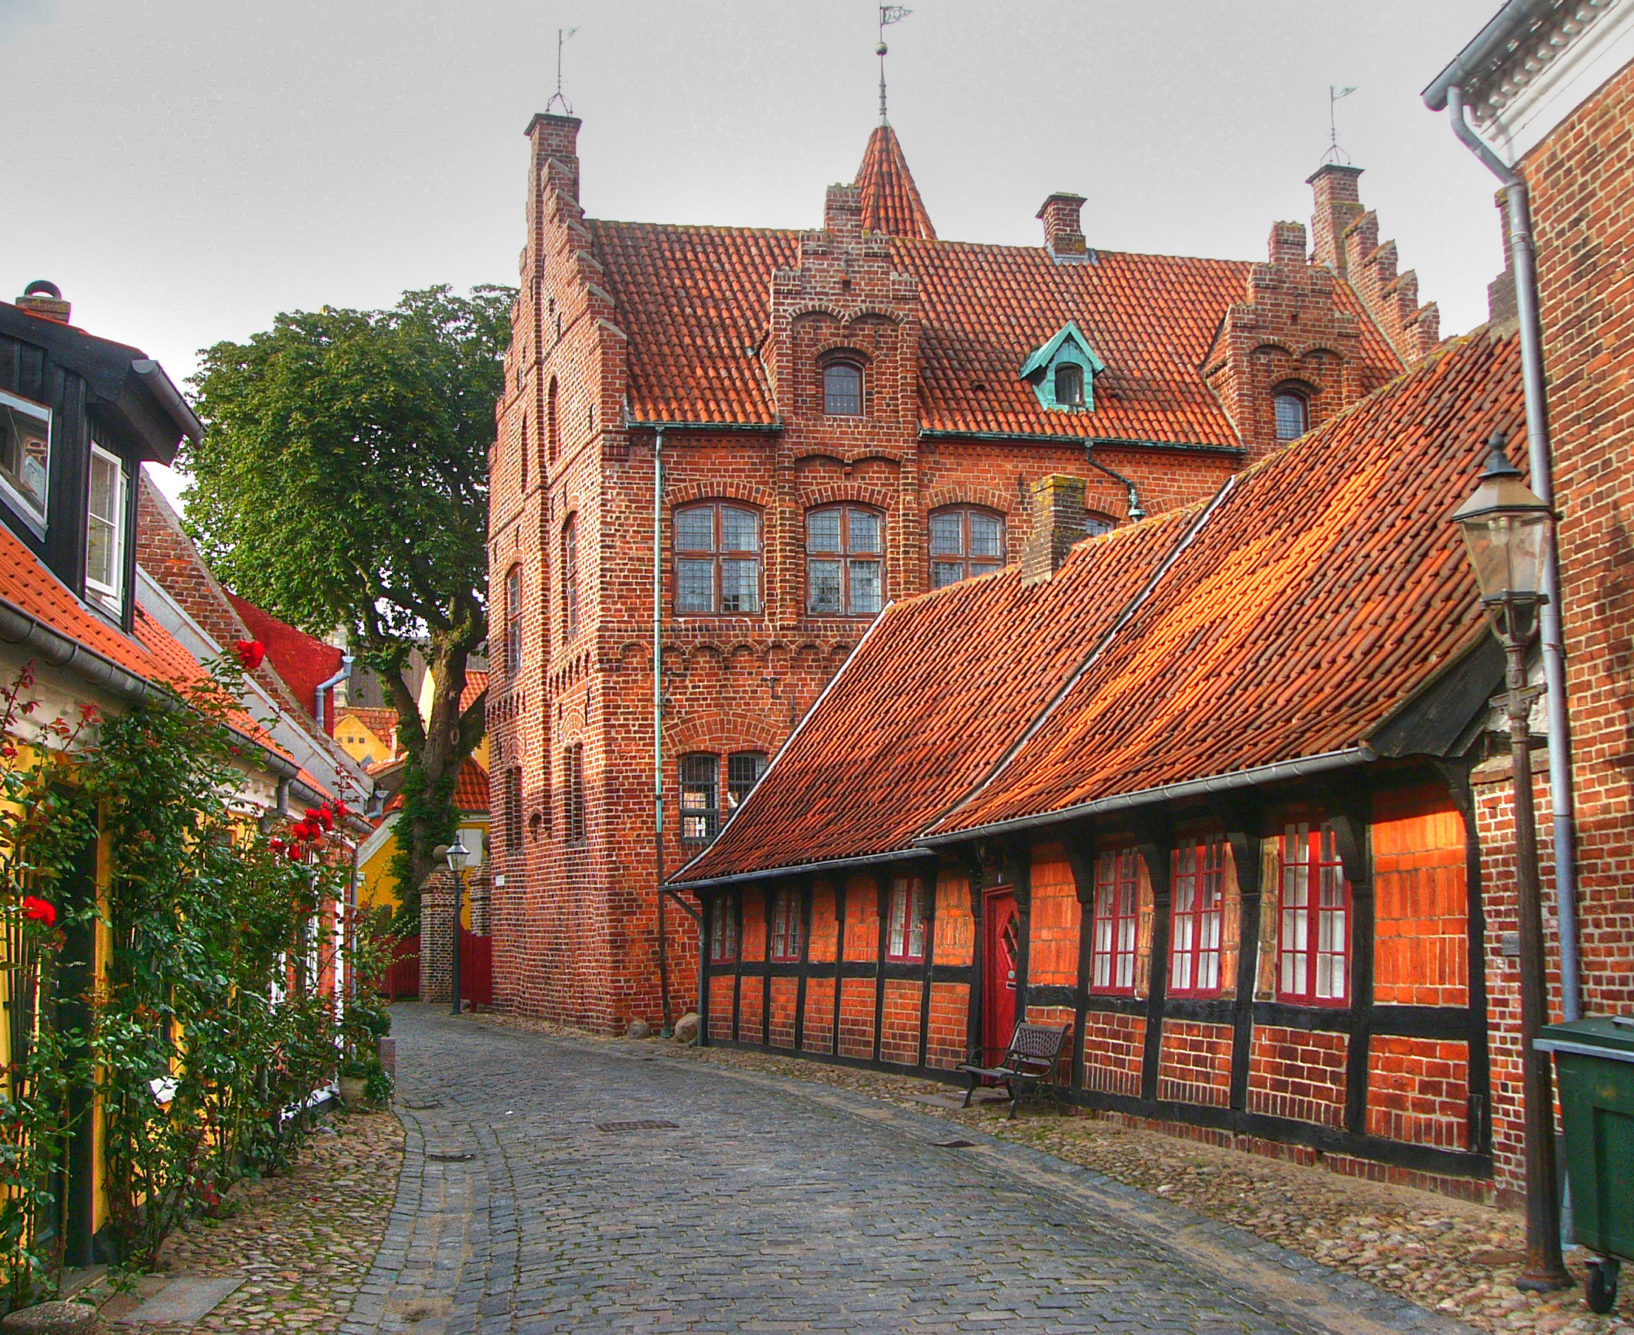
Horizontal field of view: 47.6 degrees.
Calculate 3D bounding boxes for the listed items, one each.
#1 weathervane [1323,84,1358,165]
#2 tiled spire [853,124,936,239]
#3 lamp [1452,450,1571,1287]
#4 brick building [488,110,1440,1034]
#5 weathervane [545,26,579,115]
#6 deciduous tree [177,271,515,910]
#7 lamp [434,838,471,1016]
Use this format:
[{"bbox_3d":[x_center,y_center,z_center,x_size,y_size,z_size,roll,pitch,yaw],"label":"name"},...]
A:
[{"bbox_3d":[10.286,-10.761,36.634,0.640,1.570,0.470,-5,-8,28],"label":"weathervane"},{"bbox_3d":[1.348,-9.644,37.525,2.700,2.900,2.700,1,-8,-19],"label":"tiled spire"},{"bbox_3d":[2.977,0.746,7.830,0.370,3.580,0.370,1,-8,-19],"label":"lamp"},{"bbox_3d":[3.020,-1.847,34.909,16.200,16.200,8.000,1,-8,-19],"label":"brick building"},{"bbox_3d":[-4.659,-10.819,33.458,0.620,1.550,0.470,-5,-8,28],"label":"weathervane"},{"bbox_3d":[-9.315,-0.583,43.452,11.000,16.800,11.000,-1,-7,0],"label":"deciduous tree"},{"bbox_3d":[-6.745,4.833,34.686,0.420,3.300,0.420,1,-8,-19],"label":"lamp"}]

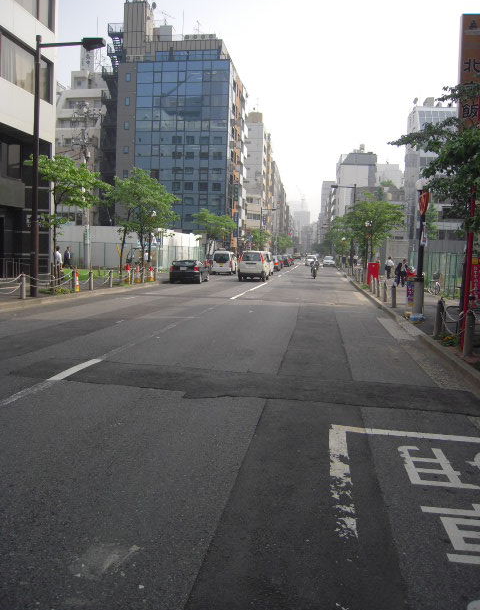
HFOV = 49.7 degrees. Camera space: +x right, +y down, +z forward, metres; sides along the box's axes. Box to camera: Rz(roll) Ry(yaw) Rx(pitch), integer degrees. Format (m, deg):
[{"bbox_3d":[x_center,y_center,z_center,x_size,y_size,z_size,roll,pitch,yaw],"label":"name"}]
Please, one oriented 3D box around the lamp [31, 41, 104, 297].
[{"bbox_3d":[-5.486,-4.247,16.367,2.250,8.050,0.380,3,6,9],"label":"lamp"}]

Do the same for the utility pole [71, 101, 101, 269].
[{"bbox_3d":[-11.872,-9.343,40.697,2.100,13.000,1.400,3,6,8],"label":"utility pole"}]

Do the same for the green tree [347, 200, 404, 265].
[{"bbox_3d":[8.722,-4.042,33.231,3.700,5.200,3.700,3,6,9],"label":"green tree"}]

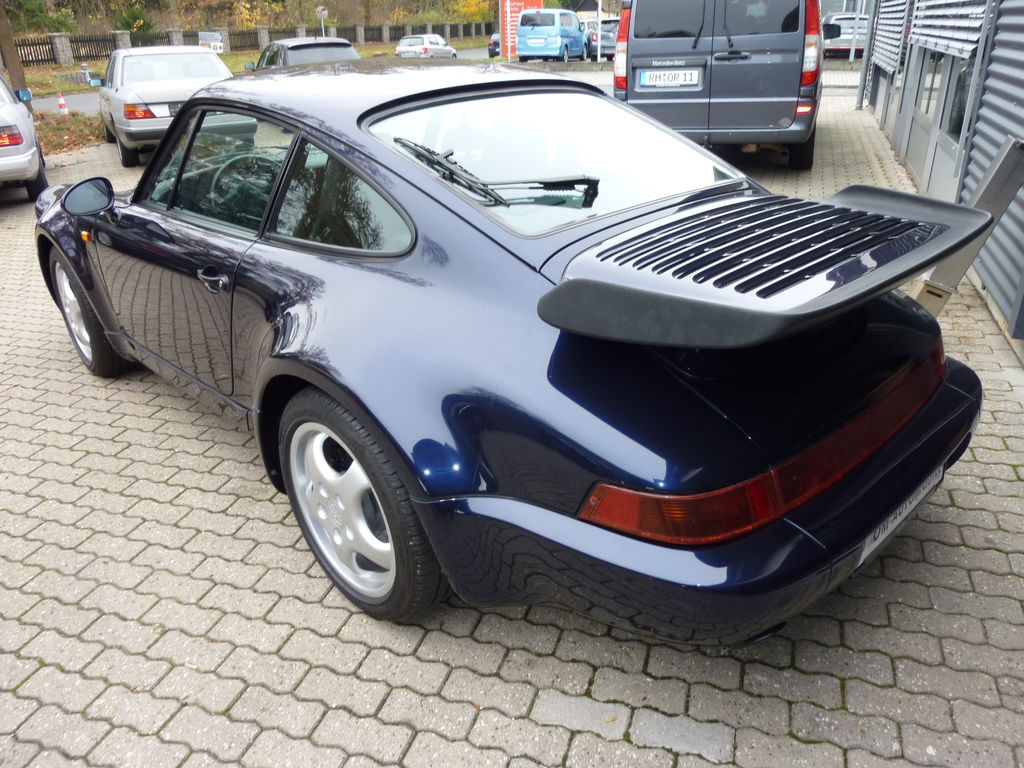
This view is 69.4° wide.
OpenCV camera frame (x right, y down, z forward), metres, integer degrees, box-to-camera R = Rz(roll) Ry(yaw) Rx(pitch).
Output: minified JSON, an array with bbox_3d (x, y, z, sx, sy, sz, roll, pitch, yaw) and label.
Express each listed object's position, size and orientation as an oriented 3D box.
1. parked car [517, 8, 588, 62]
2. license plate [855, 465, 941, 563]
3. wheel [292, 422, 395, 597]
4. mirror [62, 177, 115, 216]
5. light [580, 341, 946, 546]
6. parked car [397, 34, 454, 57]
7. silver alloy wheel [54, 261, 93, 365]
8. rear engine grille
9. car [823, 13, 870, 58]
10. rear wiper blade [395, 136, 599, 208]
[{"bbox_3d":[1.700,-14.150,30.100,1.700,1.860,4.400,6,26,18],"label":"parked car"},{"bbox_3d":[0.875,0.252,1.666,0.510,0.110,0.015,-23,37,-38],"label":"license plate"},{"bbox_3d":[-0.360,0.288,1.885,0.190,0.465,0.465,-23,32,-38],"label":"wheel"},{"bbox_3d":[-1.480,-0.647,2.568,0.172,0.122,0.110,-23,32,-38],"label":"mirror"},{"bbox_3d":[0.738,0.036,1.718,1.460,0.150,0.270,-23,32,-38],"label":"light"},{"bbox_3d":[-4.130,-16.300,36.200,1.670,1.450,4.000,5,26,15],"label":"parked car"},{"bbox_3d":[-1.915,-0.352,3.413,0.175,0.465,0.465,-23,32,-38],"label":"silver alloy wheel"},{"bbox_3d":[0.598,-0.337,1.703,0.780,0.060,0.440,-23,32,-38],"label":"rear engine grille"},{"bbox_3d":[13.400,-14.100,30.100,1.800,1.520,4.500,3,25,12],"label":"car"},{"bbox_3d":[-0.034,-0.553,1.854,0.330,0.070,0.390,-23,53,-38],"label":"rear wiper blade"}]

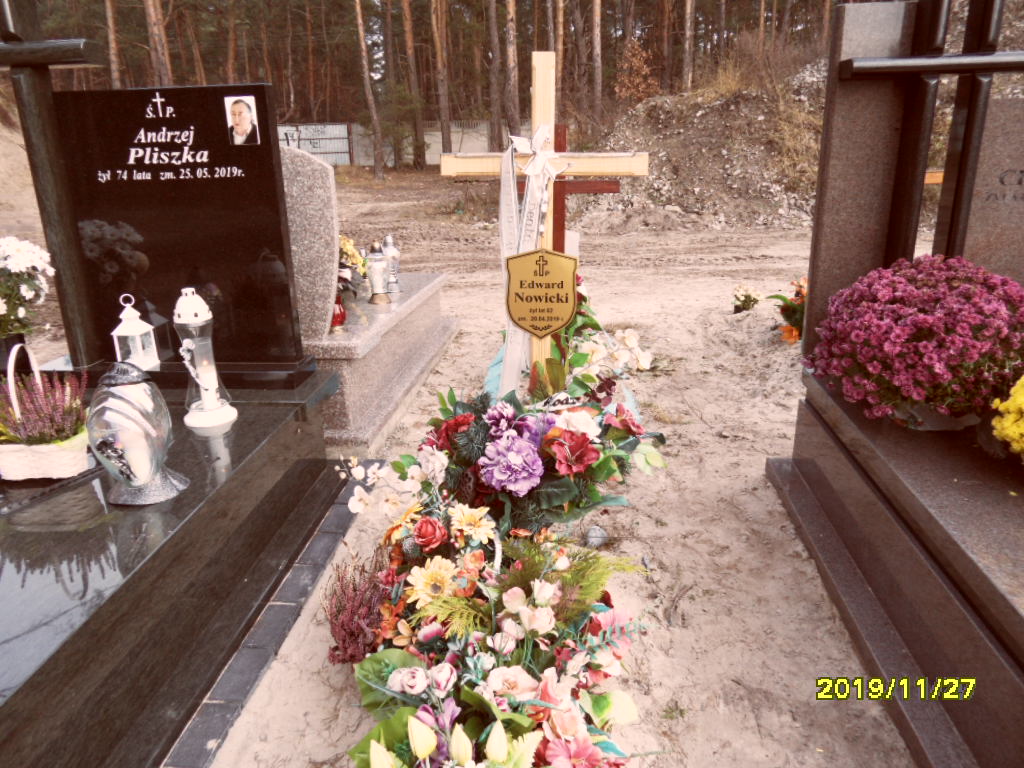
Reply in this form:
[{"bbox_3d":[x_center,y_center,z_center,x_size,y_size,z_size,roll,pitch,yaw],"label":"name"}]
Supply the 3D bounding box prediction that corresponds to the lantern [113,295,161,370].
[{"bbox_3d":[-1.547,-0.218,2.909,0.117,0.315,0.117,0,20,5],"label":"lantern"}]

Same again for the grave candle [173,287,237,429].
[{"bbox_3d":[-1.116,-0.097,2.552,0.180,0.490,0.180,0,20,5],"label":"grave candle"}]

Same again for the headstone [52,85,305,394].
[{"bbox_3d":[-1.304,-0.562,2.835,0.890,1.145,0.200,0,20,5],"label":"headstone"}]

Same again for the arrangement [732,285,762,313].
[{"bbox_3d":[1.820,-0.665,5.500,0.220,0.230,0.220,0,20,5],"label":"arrangement"}]

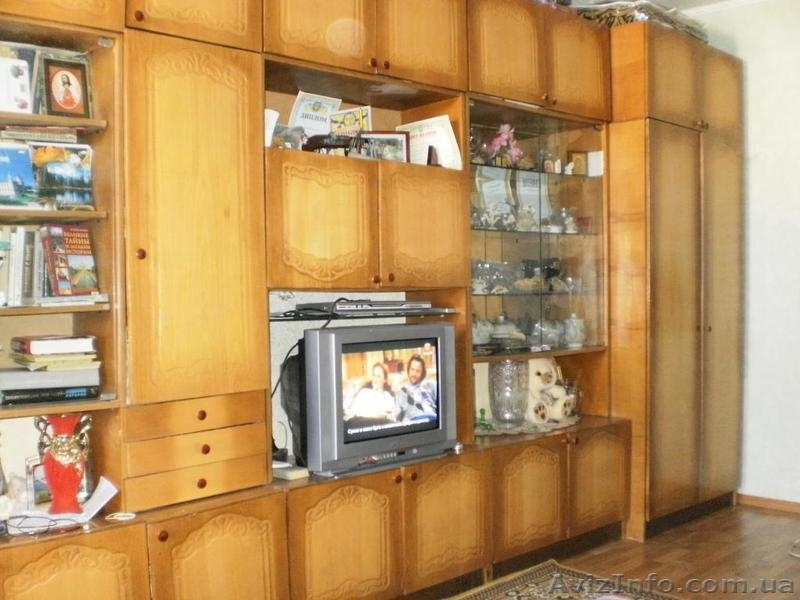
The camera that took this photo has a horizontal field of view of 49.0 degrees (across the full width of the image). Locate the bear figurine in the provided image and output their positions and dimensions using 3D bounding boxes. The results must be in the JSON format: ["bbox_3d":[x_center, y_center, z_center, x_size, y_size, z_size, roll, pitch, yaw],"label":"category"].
[{"bbox_3d":[0.655,0.387,3.900,0.180,0.270,0.175,-1,2,-28],"label":"bear figurine"}]

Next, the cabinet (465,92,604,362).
[{"bbox_3d":[0.478,-0.267,3.698,0.895,1.006,0.345,-2,2,-43],"label":"cabinet"}]

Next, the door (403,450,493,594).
[{"bbox_3d":[0.168,0.765,3.082,0.444,0.424,0.022,-2,2,-43],"label":"door"}]

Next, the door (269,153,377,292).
[{"bbox_3d":[-0.242,-0.247,2.817,0.455,0.423,0.022,-2,2,-43],"label":"door"}]

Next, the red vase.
[{"bbox_3d":[-0.917,0.439,2.400,0.145,0.270,0.115,-1,2,-30],"label":"red vase"}]

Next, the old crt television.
[{"bbox_3d":[-0.176,0.318,3.024,0.626,0.468,0.455,-2,2,-43],"label":"old crt television"}]

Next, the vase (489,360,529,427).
[{"bbox_3d":[0.458,0.391,3.710,0.165,0.275,0.165,0,2,0],"label":"vase"}]

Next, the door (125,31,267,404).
[{"bbox_3d":[-0.574,-0.230,2.513,0.447,1.010,0.022,-2,2,-43],"label":"door"}]

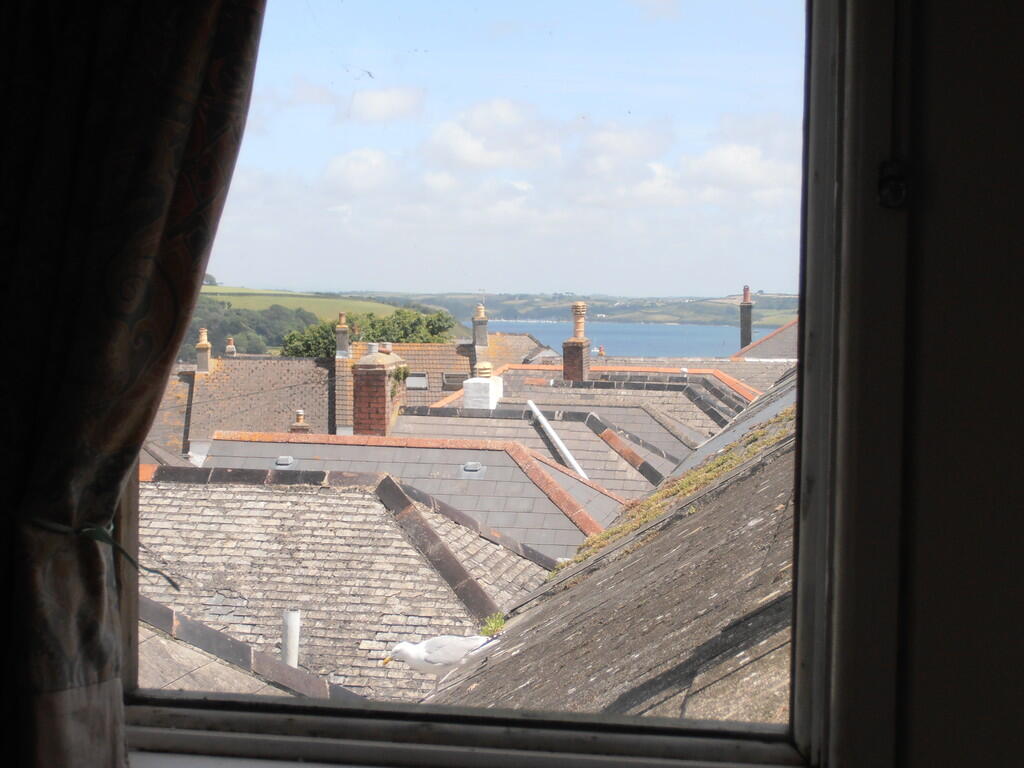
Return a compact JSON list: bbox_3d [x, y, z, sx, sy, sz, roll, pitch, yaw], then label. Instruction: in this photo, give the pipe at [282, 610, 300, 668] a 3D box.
[{"bbox_3d":[-1.375,1.602,12.700,0.107,0.410,0.107,3,2,0],"label":"pipe"}]

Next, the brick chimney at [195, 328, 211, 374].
[{"bbox_3d":[-12.868,-1.395,85.000,0.540,1.840,0.660,1,2,8],"label":"brick chimney"}]

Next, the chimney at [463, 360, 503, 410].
[{"bbox_3d":[-0.480,0.066,33.800,0.470,0.880,0.700,1,2,14],"label":"chimney"}]

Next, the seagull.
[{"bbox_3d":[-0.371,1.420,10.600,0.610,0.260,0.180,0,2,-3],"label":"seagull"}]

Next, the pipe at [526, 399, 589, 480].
[{"bbox_3d":[0.622,0.764,27.825,0.100,0.100,2.161,-36,36,0],"label":"pipe"}]

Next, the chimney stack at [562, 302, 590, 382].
[{"bbox_3d":[1.478,-0.898,46.400,0.500,1.900,0.660,1,2,14],"label":"chimney stack"}]

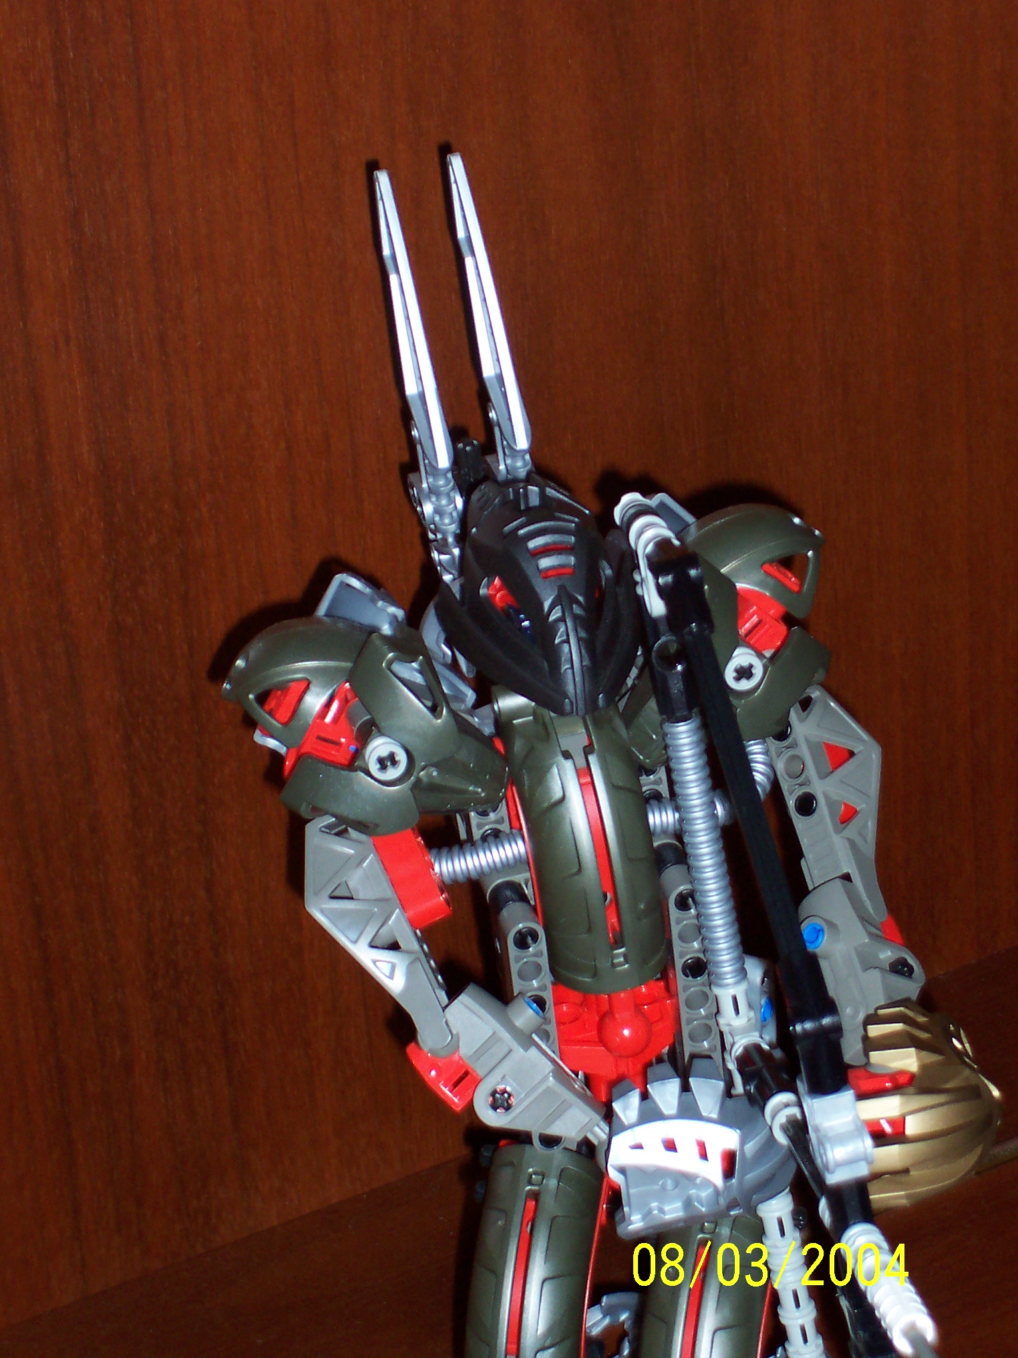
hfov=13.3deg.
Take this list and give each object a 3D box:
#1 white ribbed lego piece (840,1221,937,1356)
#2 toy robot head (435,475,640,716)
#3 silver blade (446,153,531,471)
[{"bbox_3d":[0.066,0.106,0.760,0.008,0.008,0.025,-28,52,0],"label":"white ribbed lego piece"},{"bbox_3d":[0.006,-0.017,0.807,0.037,0.039,0.031,-14,31,-12],"label":"toy robot head"},{"bbox_3d":[-0.004,-0.069,0.802,0.004,0.060,0.011,-20,27,-13],"label":"silver blade"}]

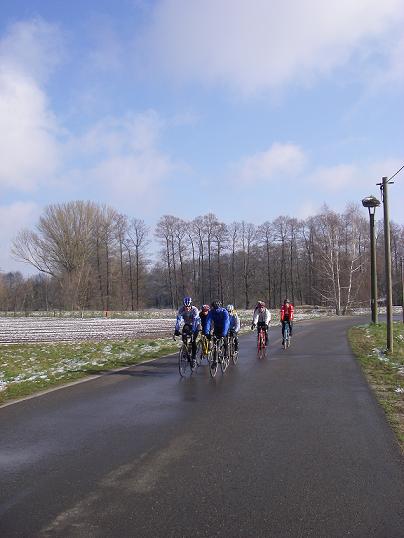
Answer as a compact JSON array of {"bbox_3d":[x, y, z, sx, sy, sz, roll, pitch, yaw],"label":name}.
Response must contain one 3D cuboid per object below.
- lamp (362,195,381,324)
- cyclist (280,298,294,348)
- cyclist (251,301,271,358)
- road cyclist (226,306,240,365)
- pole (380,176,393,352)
[{"bbox_3d":[9.560,-0.495,33.191,0.950,7.200,0.950,-1,-3,14],"label":"lamp"},{"bbox_3d":[2.933,1.894,20.335,0.480,1.660,1.680,-1,-3,14],"label":"cyclist"},{"bbox_3d":[1.774,1.747,17.174,0.550,1.650,1.680,-1,-3,14],"label":"cyclist"},{"bbox_3d":[0.756,1.671,14.823,0.500,1.560,1.680,-1,-3,14],"label":"road cyclist"},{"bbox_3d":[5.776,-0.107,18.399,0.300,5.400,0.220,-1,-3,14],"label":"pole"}]

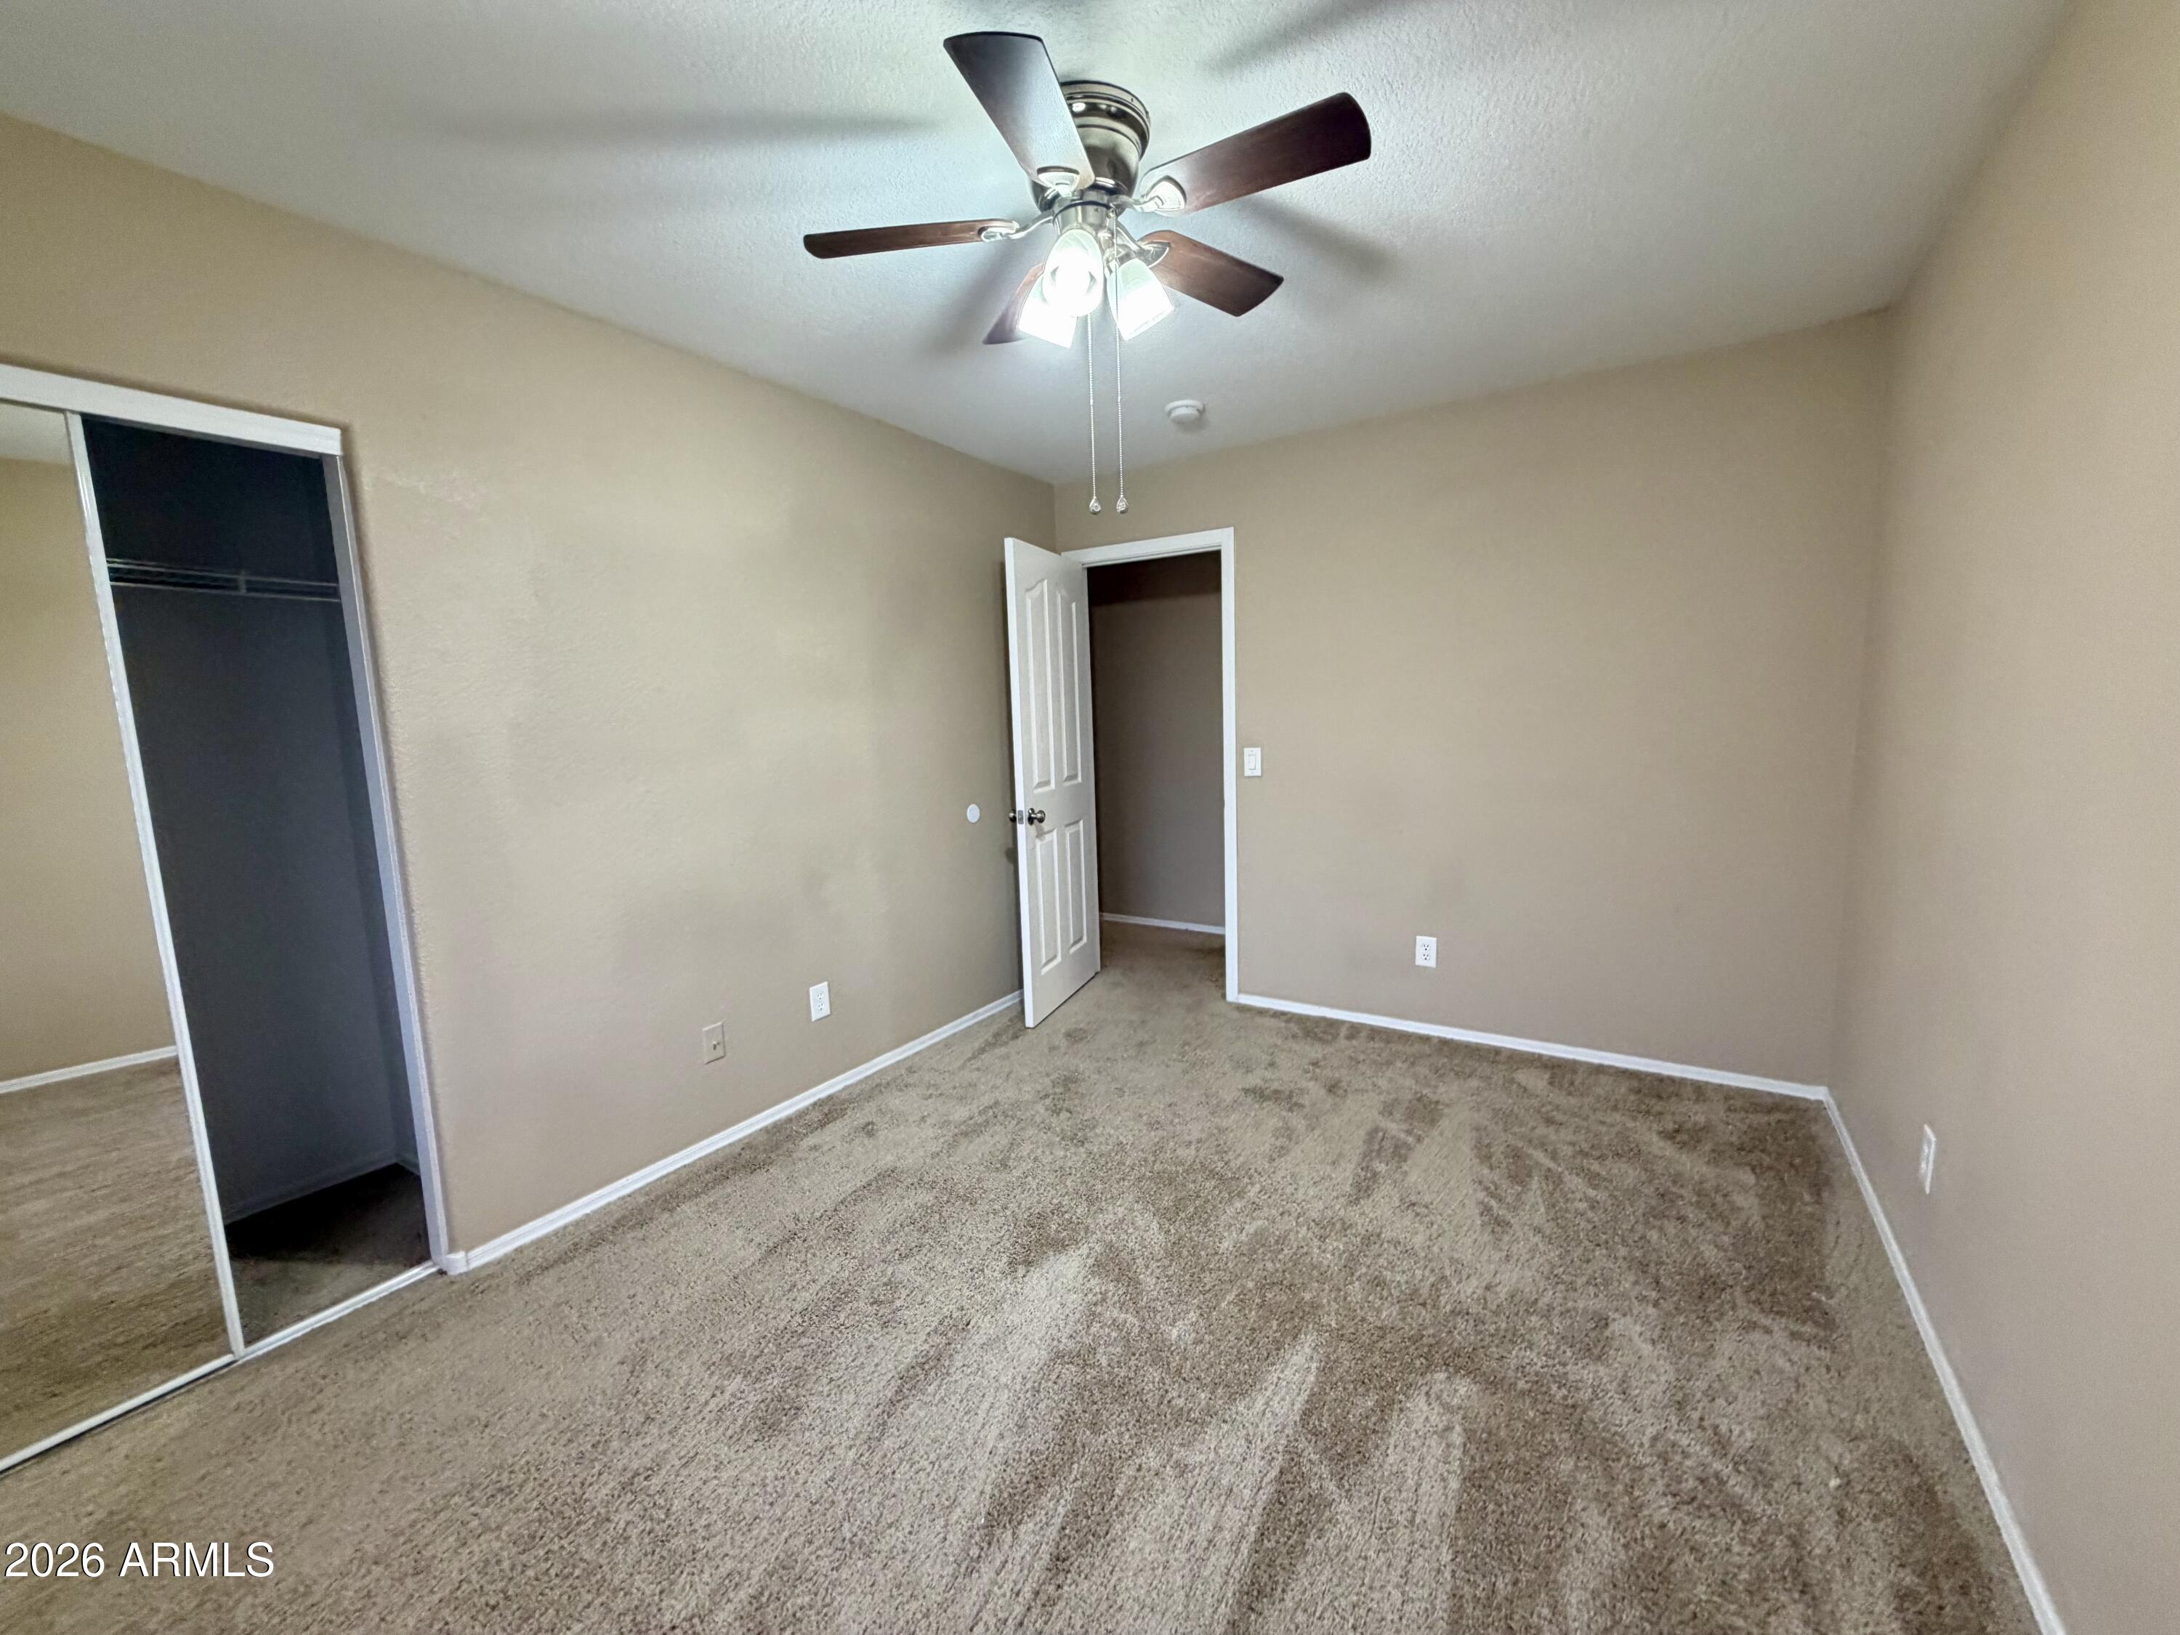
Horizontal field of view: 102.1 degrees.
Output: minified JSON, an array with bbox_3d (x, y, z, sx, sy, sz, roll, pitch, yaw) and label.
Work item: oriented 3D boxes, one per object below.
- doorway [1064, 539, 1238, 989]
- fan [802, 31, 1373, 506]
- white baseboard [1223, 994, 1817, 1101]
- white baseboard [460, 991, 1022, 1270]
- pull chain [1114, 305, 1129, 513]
[{"bbox_3d":[0.271,-0.208,4.105,0.885,2.092,0.022,3,8,33],"label":"doorway"},{"bbox_3d":[0.028,-0.959,1.711,1.030,0.700,1.030,3,8,33],"label":"fan"},{"bbox_3d":[1.549,0.863,3.435,2.073,0.050,0.015,3,8,33],"label":"white baseboard"},{"bbox_3d":[-0.839,0.951,3.333,0.015,0.050,2.780,3,8,33],"label":"white baseboard"},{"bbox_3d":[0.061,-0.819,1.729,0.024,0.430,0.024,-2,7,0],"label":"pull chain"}]

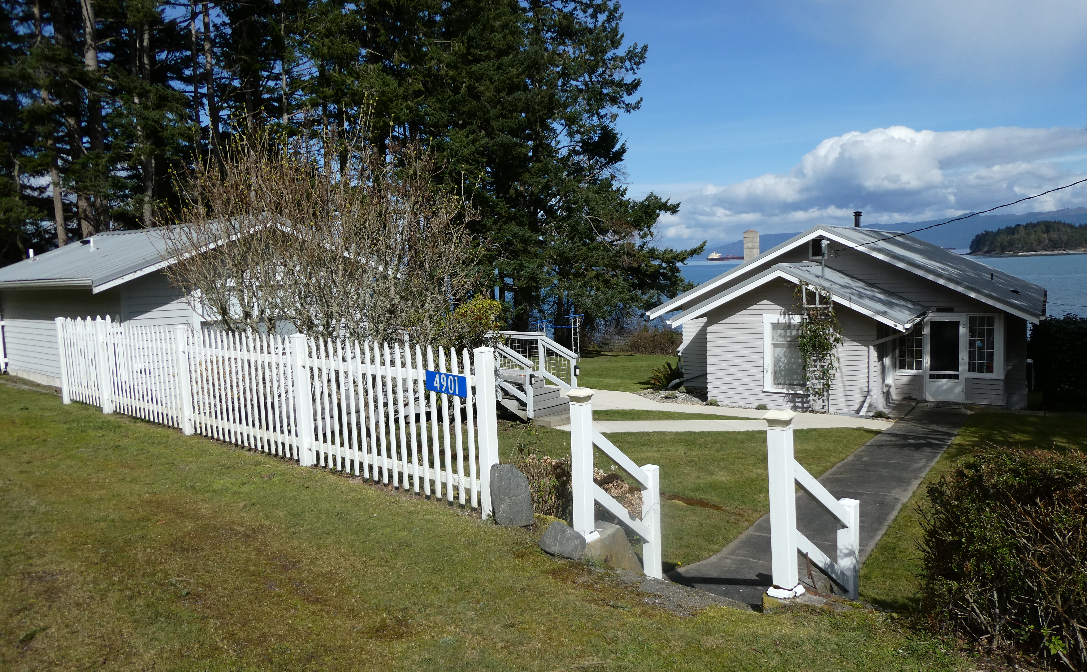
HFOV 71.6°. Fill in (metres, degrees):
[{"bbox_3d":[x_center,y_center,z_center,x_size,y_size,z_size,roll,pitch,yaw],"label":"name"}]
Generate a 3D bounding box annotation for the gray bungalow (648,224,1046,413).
[{"bbox_3d":[9.712,-1.105,23.133,9.400,4.400,15.400,2,7,34],"label":"gray bungalow"}]

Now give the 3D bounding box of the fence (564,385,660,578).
[{"bbox_3d":[0.527,1.071,5.255,0.140,1.538,0.950,3,7,41],"label":"fence"}]

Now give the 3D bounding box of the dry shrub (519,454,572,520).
[{"bbox_3d":[0.056,1.216,5.850,0.500,0.580,0.480,-2,6,0],"label":"dry shrub"}]

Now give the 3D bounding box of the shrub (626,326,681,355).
[{"bbox_3d":[4.814,0.198,32.000,2.700,1.300,1.800,-2,6,0],"label":"shrub"}]

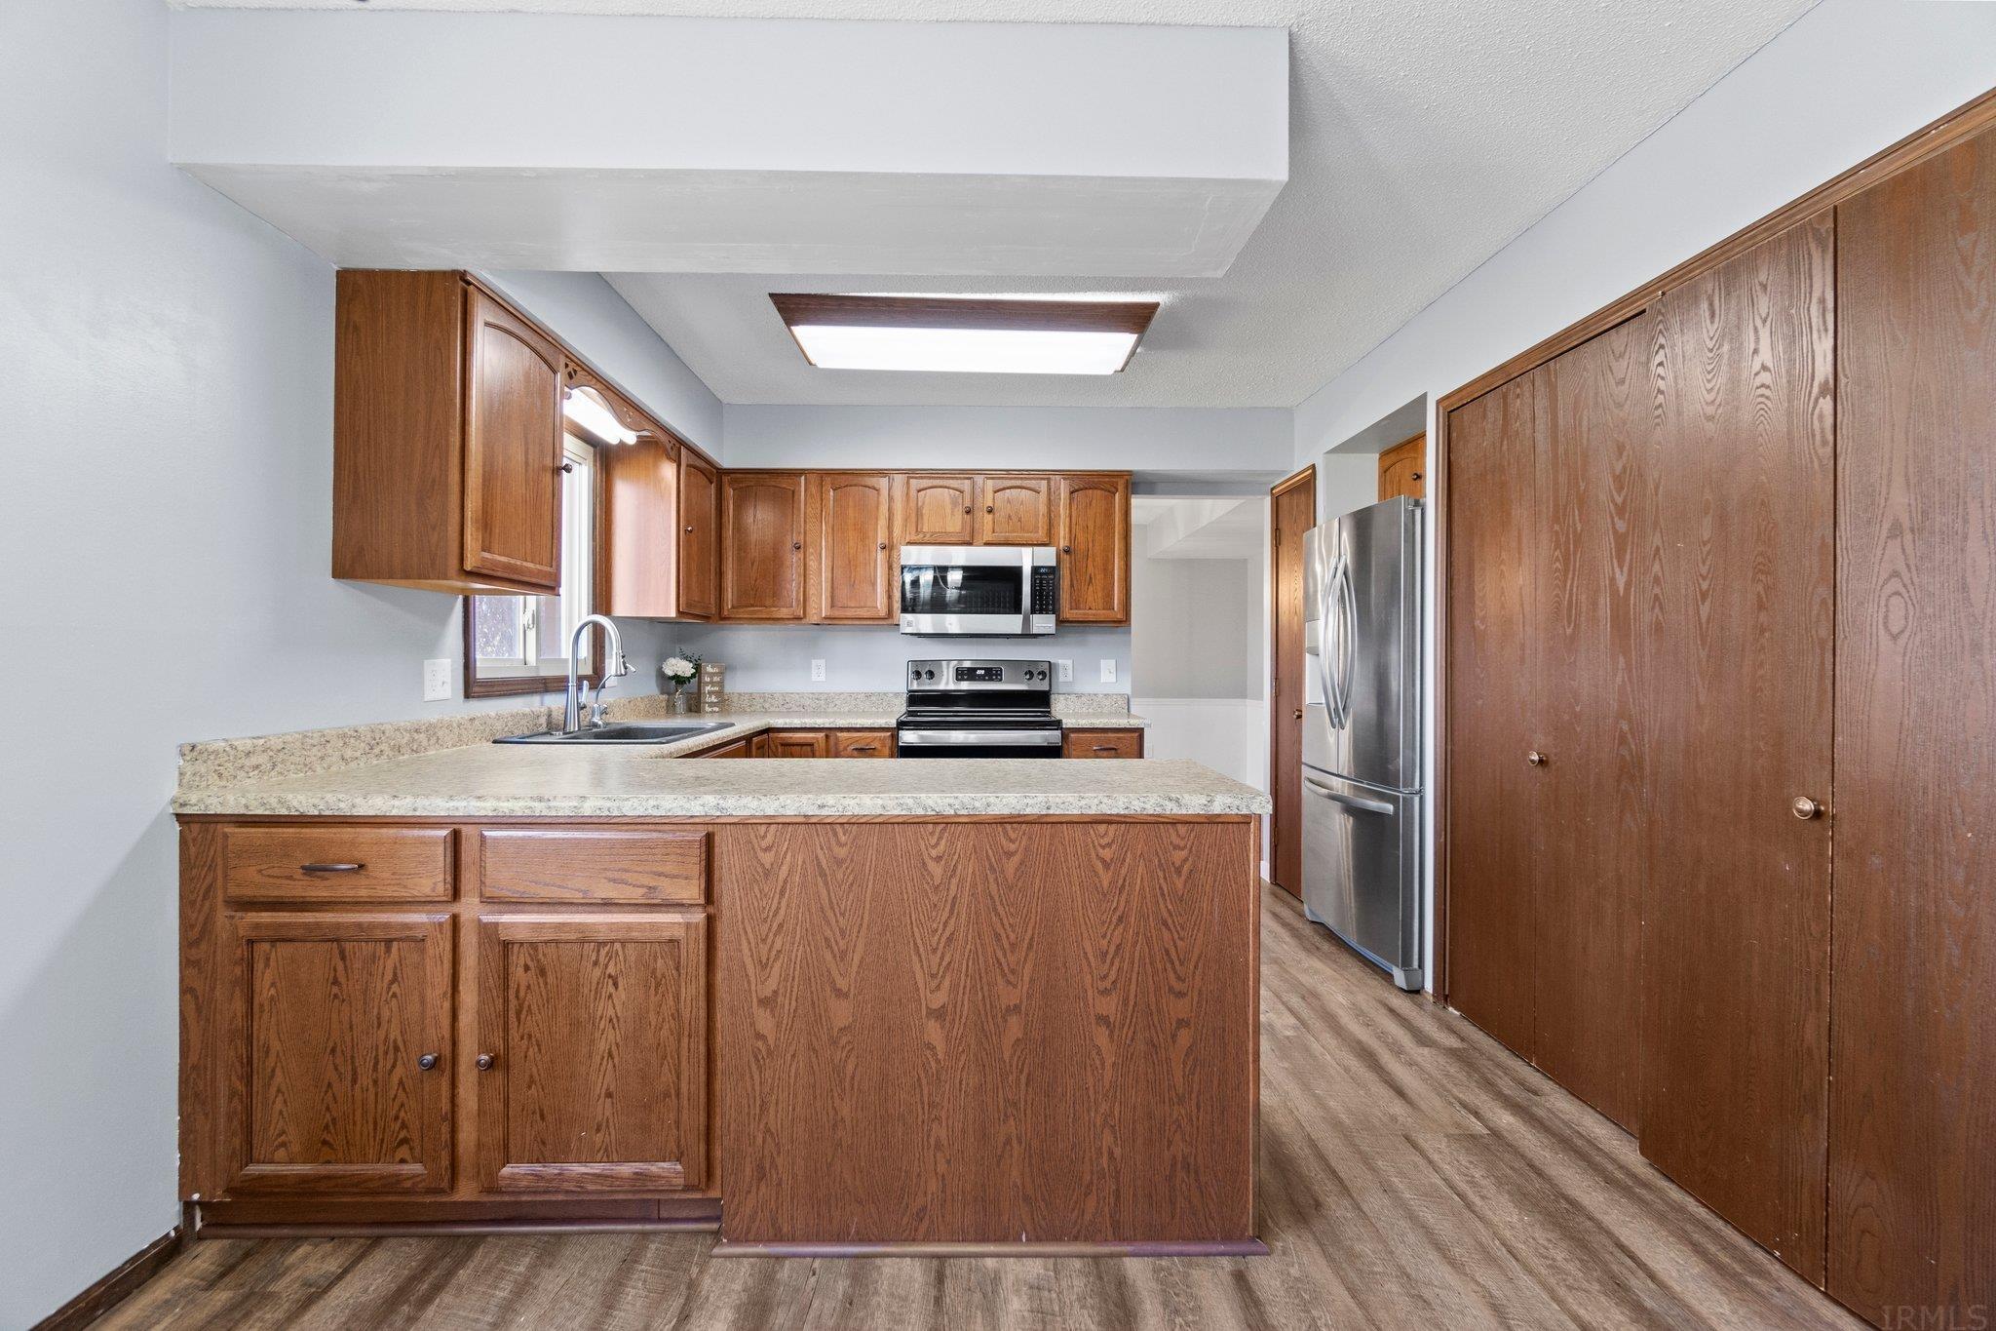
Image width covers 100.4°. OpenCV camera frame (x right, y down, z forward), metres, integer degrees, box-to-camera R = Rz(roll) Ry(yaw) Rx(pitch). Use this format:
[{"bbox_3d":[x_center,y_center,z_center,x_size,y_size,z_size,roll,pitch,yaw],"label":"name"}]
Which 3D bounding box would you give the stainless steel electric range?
[{"bbox_3d":[-0.092,0.567,4.102,0.756,1.215,0.669,0,0,-2],"label":"stainless steel electric range"}]

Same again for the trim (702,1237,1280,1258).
[{"bbox_3d":[-0.010,1.158,1.654,1.110,0.021,0.020,0,0,0],"label":"trim"}]

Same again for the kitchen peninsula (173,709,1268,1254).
[{"bbox_3d":[-0.550,0.700,1.965,2.170,0.940,0.640,0,0,-1],"label":"kitchen peninsula"}]

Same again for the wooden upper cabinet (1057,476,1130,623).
[{"bbox_3d":[0.469,-0.579,4.311,0.382,0.748,0.325,0,0,-2],"label":"wooden upper cabinet"}]

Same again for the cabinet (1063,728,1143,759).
[{"bbox_3d":[0.473,0.738,4.163,0.377,0.880,0.630,0,0,-2],"label":"cabinet"}]

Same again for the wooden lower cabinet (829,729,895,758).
[{"bbox_3d":[-0.634,0.732,4.121,0.302,0.880,0.630,0,0,-2],"label":"wooden lower cabinet"}]

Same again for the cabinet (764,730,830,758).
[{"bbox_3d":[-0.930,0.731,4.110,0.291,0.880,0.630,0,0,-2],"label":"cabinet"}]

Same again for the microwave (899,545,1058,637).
[{"bbox_3d":[-0.100,-0.365,4.270,0.760,0.430,0.400,0,0,-2],"label":"microwave"}]

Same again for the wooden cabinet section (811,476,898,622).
[{"bbox_3d":[-0.713,-0.584,4.315,0.430,0.765,0.320,0,0,-1],"label":"wooden cabinet section"}]

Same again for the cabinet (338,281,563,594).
[{"bbox_3d":[-1.446,-0.582,2.256,0.325,0.748,0.487,0,0,-2],"label":"cabinet"}]

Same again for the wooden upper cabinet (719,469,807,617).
[{"bbox_3d":[-1.165,-0.580,4.240,0.430,0.750,0.320,0,0,-2],"label":"wooden upper cabinet"}]

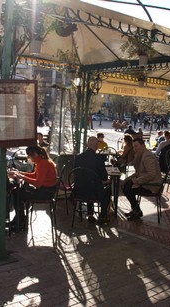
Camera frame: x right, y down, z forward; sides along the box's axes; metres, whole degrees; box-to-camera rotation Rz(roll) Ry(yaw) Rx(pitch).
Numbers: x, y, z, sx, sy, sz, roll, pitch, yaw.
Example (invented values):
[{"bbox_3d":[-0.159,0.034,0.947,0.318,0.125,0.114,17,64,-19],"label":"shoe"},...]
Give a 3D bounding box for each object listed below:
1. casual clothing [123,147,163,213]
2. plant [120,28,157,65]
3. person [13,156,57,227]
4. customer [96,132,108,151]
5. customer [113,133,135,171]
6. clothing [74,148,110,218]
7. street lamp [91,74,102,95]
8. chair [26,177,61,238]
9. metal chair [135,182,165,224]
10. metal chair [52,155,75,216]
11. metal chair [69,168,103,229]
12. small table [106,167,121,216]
[{"bbox_3d":[0.929,0.424,5.480,0.680,1.060,0.500,3,6,4],"label":"casual clothing"},{"bbox_3d":[0.787,-1.515,4.957,0.540,0.530,0.480,4,6,8],"label":"plant"},{"bbox_3d":[-0.683,0.531,4.764,0.600,0.930,0.440,3,6,0],"label":"person"},{"bbox_3d":[0.356,0.086,8.561,0.460,1.200,0.700,4,6,5],"label":"customer"},{"bbox_3d":[0.820,0.265,6.900,0.680,1.260,0.460,3,6,4],"label":"customer"},{"bbox_3d":[0.114,0.468,5.250,0.520,1.050,0.620,4,6,12],"label":"clothing"},{"bbox_3d":[0.337,-1.969,9.848,0.300,0.580,0.300,3,6,0],"label":"street lamp"},{"bbox_3d":[-0.573,0.652,4.776,0.520,0.880,0.470,3,6,0],"label":"chair"},{"bbox_3d":[1.019,0.644,5.621,0.520,0.880,0.470,4,6,10],"label":"metal chair"},{"bbox_3d":[-0.310,0.516,5.745,0.450,0.900,0.520,1,7,-17],"label":"metal chair"},{"bbox_3d":[0.009,0.632,5.253,0.480,0.880,0.530,4,6,9],"label":"metal chair"},{"bbox_3d":[0.218,0.646,5.897,0.720,0.740,0.720,3,6,0],"label":"small table"}]

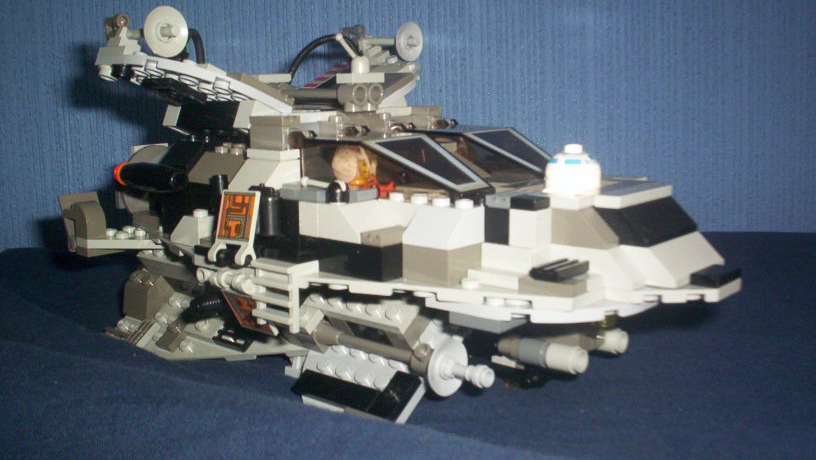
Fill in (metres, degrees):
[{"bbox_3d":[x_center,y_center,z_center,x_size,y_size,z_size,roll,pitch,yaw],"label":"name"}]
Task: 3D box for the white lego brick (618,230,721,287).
[{"bbox_3d":[0.072,0.007,0.244,0.016,0.010,0.032,7,13,39],"label":"white lego brick"}]

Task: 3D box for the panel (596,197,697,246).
[{"bbox_3d":[0.066,-0.003,0.248,0.016,0.010,0.032,7,13,39],"label":"panel"}]

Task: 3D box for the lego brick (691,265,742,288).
[{"bbox_3d":[0.081,0.012,0.237,0.008,0.003,0.016,7,12,39],"label":"lego brick"}]

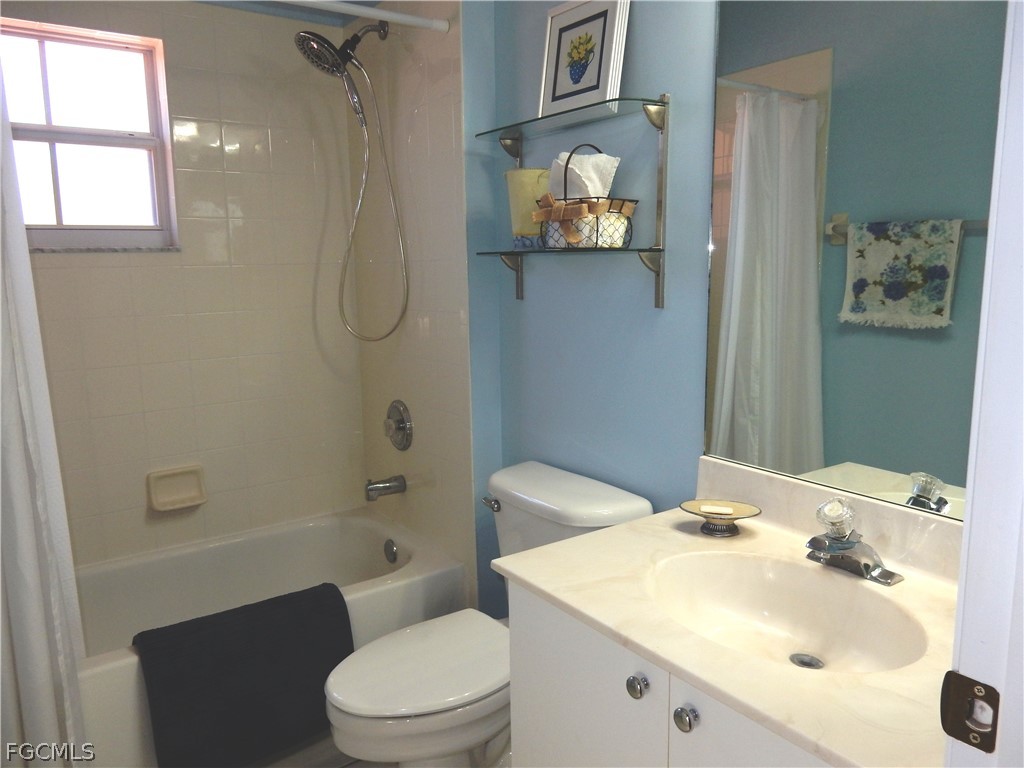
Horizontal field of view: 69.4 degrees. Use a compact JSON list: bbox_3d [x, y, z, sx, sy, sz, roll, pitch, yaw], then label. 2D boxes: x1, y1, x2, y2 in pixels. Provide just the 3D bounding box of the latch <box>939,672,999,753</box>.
[{"bbox_3d":[0.386,0.274,0.623,0.010,0.058,0.043,-7,11,-35],"label":"latch"}]

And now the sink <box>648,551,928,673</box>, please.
[{"bbox_3d":[0.411,0.412,1.172,0.359,0.144,0.434,-7,11,-35],"label":"sink"}]

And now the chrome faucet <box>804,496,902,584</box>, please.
[{"bbox_3d":[0.556,0.256,1.250,0.142,0.138,0.153,-7,11,-35],"label":"chrome faucet"}]

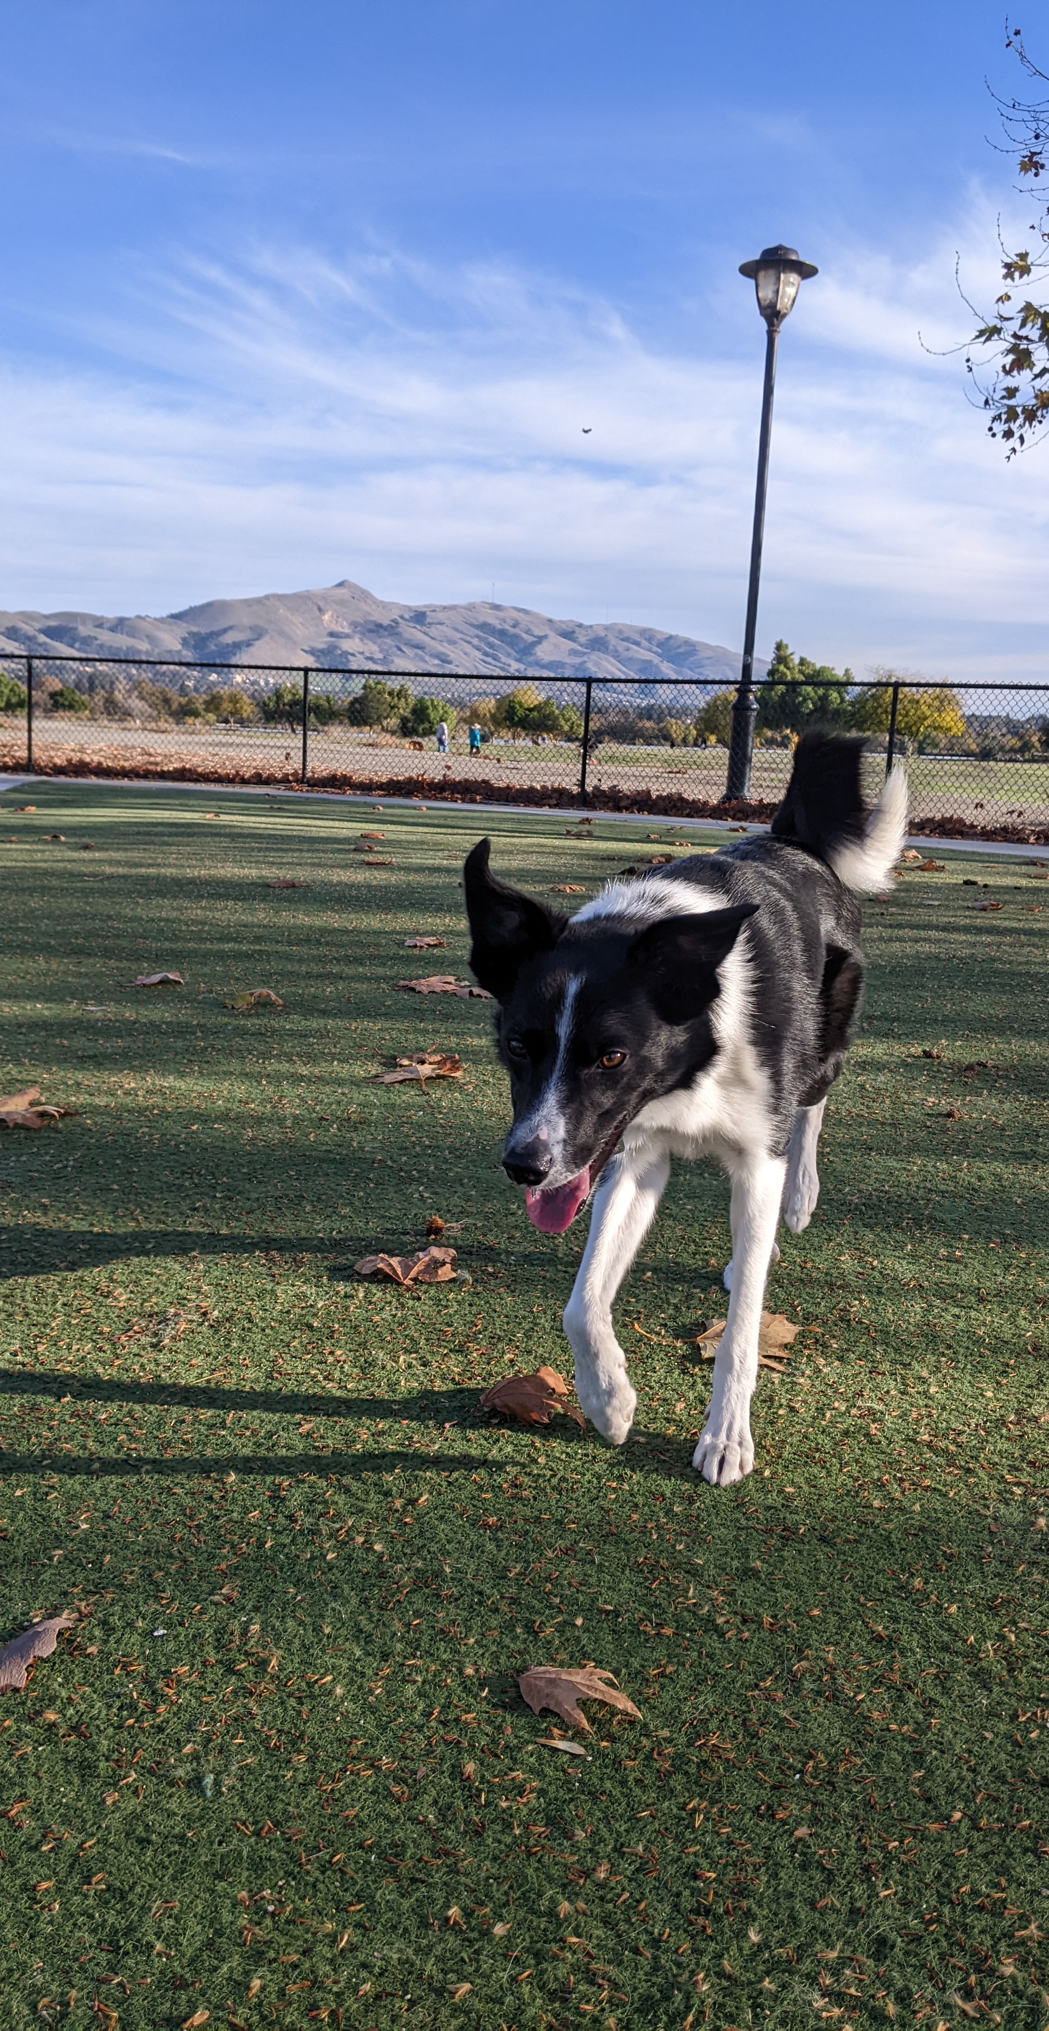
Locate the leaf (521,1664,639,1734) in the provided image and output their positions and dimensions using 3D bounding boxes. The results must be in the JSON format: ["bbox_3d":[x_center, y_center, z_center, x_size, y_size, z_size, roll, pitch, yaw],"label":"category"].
[{"bbox_3d":[0.036,0.450,1.044,0.081,0.023,0.058,4,10,4],"label":"leaf"}]

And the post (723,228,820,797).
[{"bbox_3d":[2.249,-4.663,15.343,0.740,5.220,0.740,3,10,0],"label":"post"}]

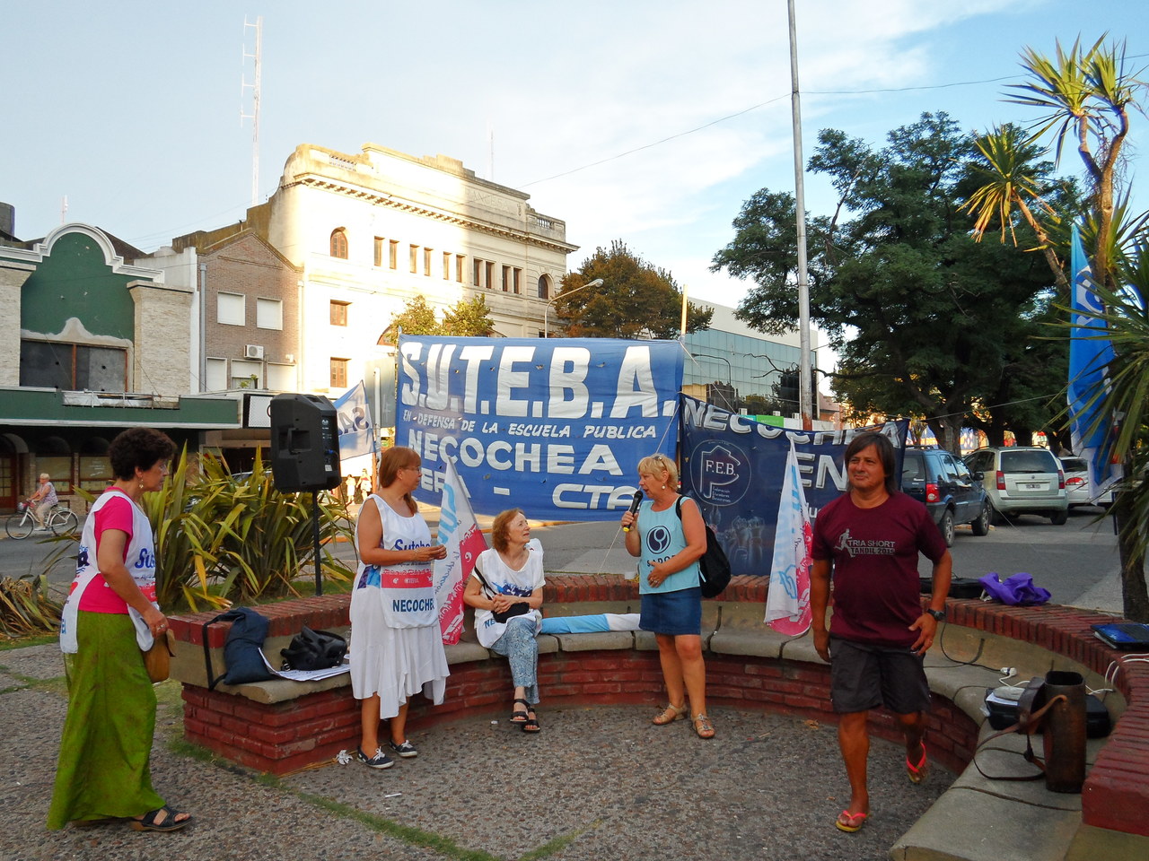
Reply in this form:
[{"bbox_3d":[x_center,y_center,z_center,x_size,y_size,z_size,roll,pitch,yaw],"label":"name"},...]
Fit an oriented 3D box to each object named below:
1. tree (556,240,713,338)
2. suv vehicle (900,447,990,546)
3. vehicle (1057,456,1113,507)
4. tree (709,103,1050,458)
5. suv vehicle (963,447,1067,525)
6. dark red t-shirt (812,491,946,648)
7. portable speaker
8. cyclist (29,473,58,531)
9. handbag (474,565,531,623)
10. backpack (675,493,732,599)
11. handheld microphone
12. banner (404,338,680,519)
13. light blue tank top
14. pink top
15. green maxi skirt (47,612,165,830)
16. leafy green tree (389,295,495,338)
[{"bbox_3d":[3.064,-3.263,46.000,8.100,12.600,8.000,-2,-2,37],"label":"tree"},{"bbox_3d":[6.330,1.181,16.430,1.760,1.660,4.200,-2,-2,37],"label":"suv vehicle"},{"bbox_3d":[14.300,1.506,26.100,1.680,1.440,4.200,-1,-2,2],"label":"vehicle"},{"bbox_3d":[9.000,-3.400,26.000,10.600,11.400,9.800,-1,-2,19],"label":"tree"},{"bbox_3d":[10.000,1.281,21.100,1.720,1.670,3.950,-1,-2,4],"label":"suv vehicle"},{"bbox_3d":[1.336,0.608,3.930,0.570,0.670,0.320,-1,-2,25],"label":"dark red t-shirt"},{"bbox_3d":[-1.815,0.082,6.050,0.360,0.650,0.390,-3,-2,17],"label":"portable speaker"},{"bbox_3d":[-12.738,1.712,21.500,0.460,1.430,0.640,-2,-2,41],"label":"cyclist"},{"bbox_3d":[-0.439,1.002,5.450,0.320,0.330,0.170,0,-2,-14],"label":"handbag"},{"bbox_3d":[0.749,0.695,5.320,0.320,0.560,0.260,-2,-2,37],"label":"backpack"},{"bbox_3d":[0.329,0.457,5.100,0.052,0.255,0.052,18,-17,0],"label":"handheld microphone"},{"bbox_3d":[-0.375,-0.020,7.750,2.720,1.520,0.140,-1,-2,21],"label":"banner"},{"bbox_3d":[0.550,0.669,5.160,0.390,0.570,0.270,-1,-2,28],"label":"light blue tank top"},{"bbox_3d":[-1.948,0.509,3.780,0.300,0.530,0.450,0,-2,-6],"label":"pink top"},{"bbox_3d":[-1.971,1.221,3.780,0.480,0.920,0.470,0,-2,-3],"label":"green maxi skirt"},{"bbox_3d":[-5.662,-1.421,38.000,4.500,8.600,4.500,-2,-2,39],"label":"leafy green tree"}]

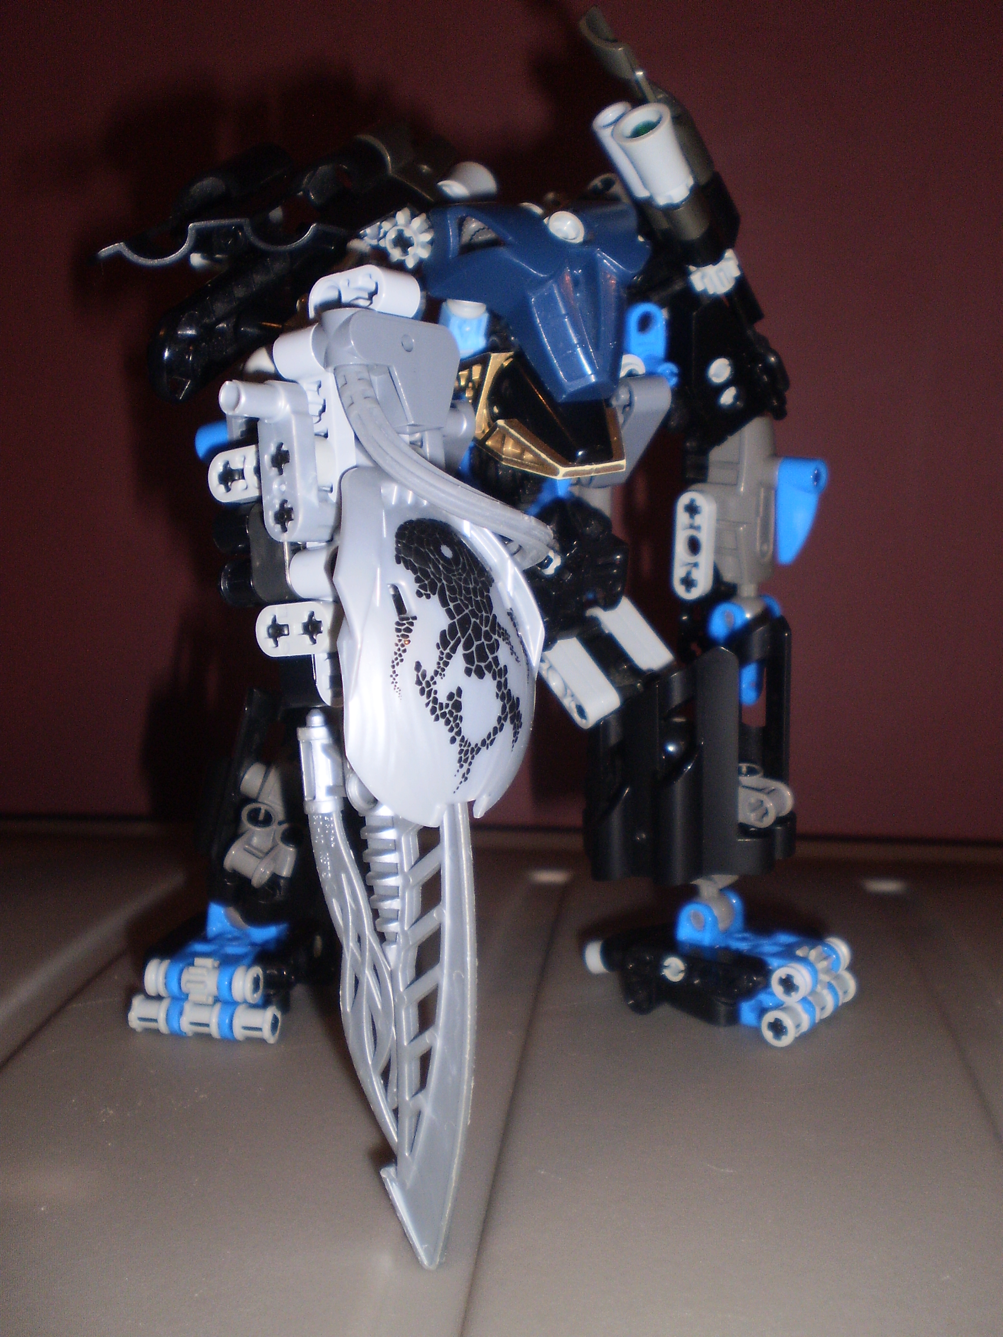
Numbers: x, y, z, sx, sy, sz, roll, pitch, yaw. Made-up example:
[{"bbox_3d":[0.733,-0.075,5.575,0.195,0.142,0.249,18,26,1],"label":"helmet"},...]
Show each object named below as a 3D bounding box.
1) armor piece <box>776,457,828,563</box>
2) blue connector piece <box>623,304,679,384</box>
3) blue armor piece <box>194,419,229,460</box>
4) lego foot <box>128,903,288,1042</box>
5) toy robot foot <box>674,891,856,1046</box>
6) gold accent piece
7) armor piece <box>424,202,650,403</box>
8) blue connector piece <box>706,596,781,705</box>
[{"bbox_3d":[0.066,-0.035,0.306,0.009,0.024,0.008,2,6,20],"label":"armor piece"},{"bbox_3d":[0.031,-0.067,0.289,0.011,0.018,0.009,-3,6,-25],"label":"blue connector piece"},{"bbox_3d":[-0.066,-0.046,0.318,0.009,0.024,0.008,-3,6,-25],"label":"blue armor piece"},{"bbox_3d":[-0.058,0.063,0.298,0.032,0.025,0.032,1,5,16],"label":"lego foot"},{"bbox_3d":[0.056,0.063,0.302,0.032,0.025,0.032,4,7,37],"label":"toy robot foot"},{"bbox_3d":[0.007,-0.048,0.264,0.027,0.021,0.023,-3,18,-30],"label":"gold accent piece"},{"bbox_3d":[0.006,-0.070,0.264,0.038,0.034,0.027,-3,18,-30],"label":"armor piece"},{"bbox_3d":[0.054,-0.004,0.310,0.009,0.024,0.015,9,13,41],"label":"blue connector piece"}]

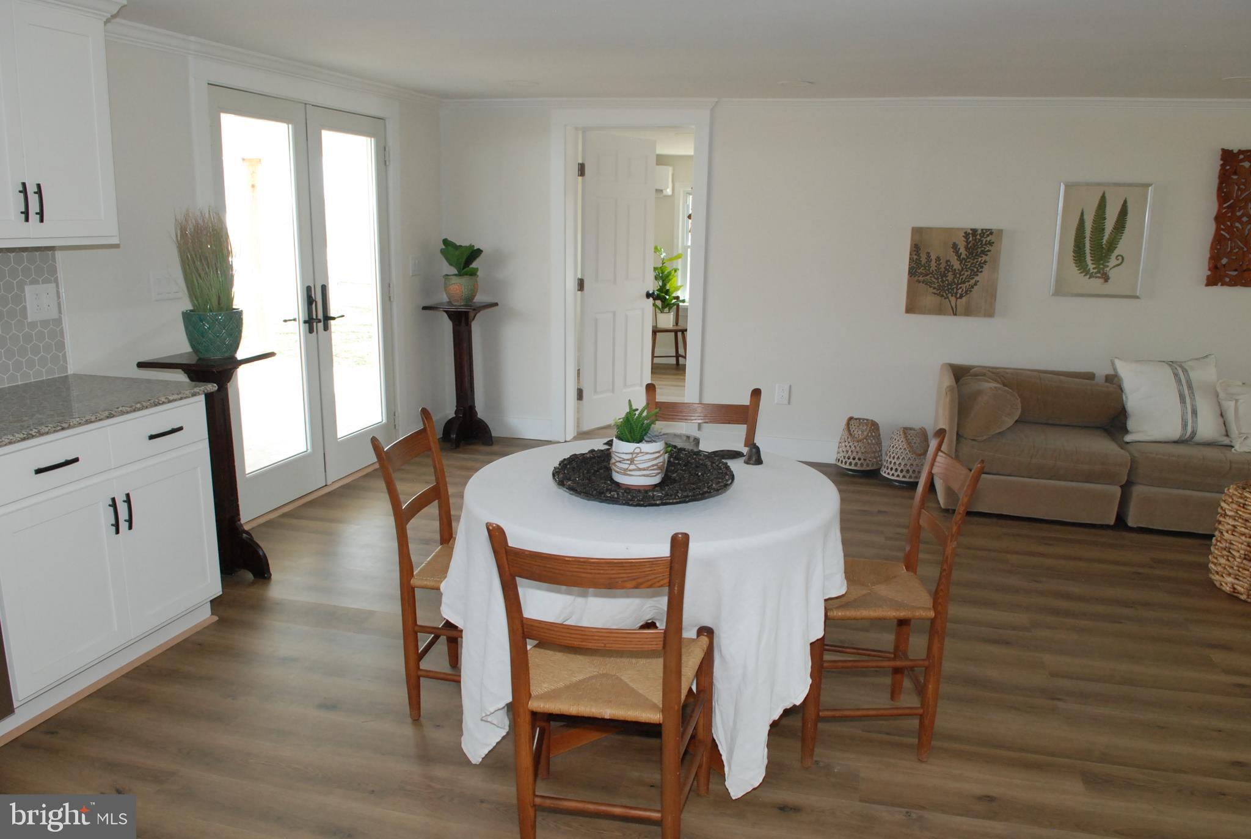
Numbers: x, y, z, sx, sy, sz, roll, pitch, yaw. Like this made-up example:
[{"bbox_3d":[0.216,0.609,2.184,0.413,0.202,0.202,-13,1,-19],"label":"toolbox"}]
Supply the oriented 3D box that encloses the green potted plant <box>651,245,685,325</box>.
[{"bbox_3d":[0.412,-1.279,8.418,0.370,0.790,0.360,5,14,16],"label":"green potted plant"}]

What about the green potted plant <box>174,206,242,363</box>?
[{"bbox_3d":[-1.691,-0.547,3.509,0.250,0.605,0.250,-5,15,-25],"label":"green potted plant"}]

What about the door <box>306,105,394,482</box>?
[{"bbox_3d":[-1.592,-0.709,5.089,0.050,2.030,0.730,5,13,15],"label":"door"}]

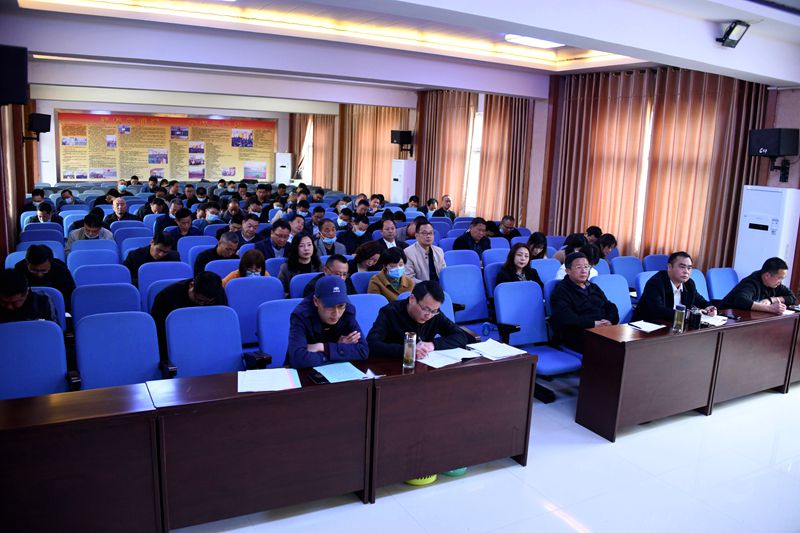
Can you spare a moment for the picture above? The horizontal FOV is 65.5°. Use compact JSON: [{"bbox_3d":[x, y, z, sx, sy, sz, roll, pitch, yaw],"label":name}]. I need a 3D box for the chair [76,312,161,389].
[{"bbox_3d":[-1.661,0.833,3.739,0.550,1.010,0.720,-2,9,-29],"label":"chair"}]

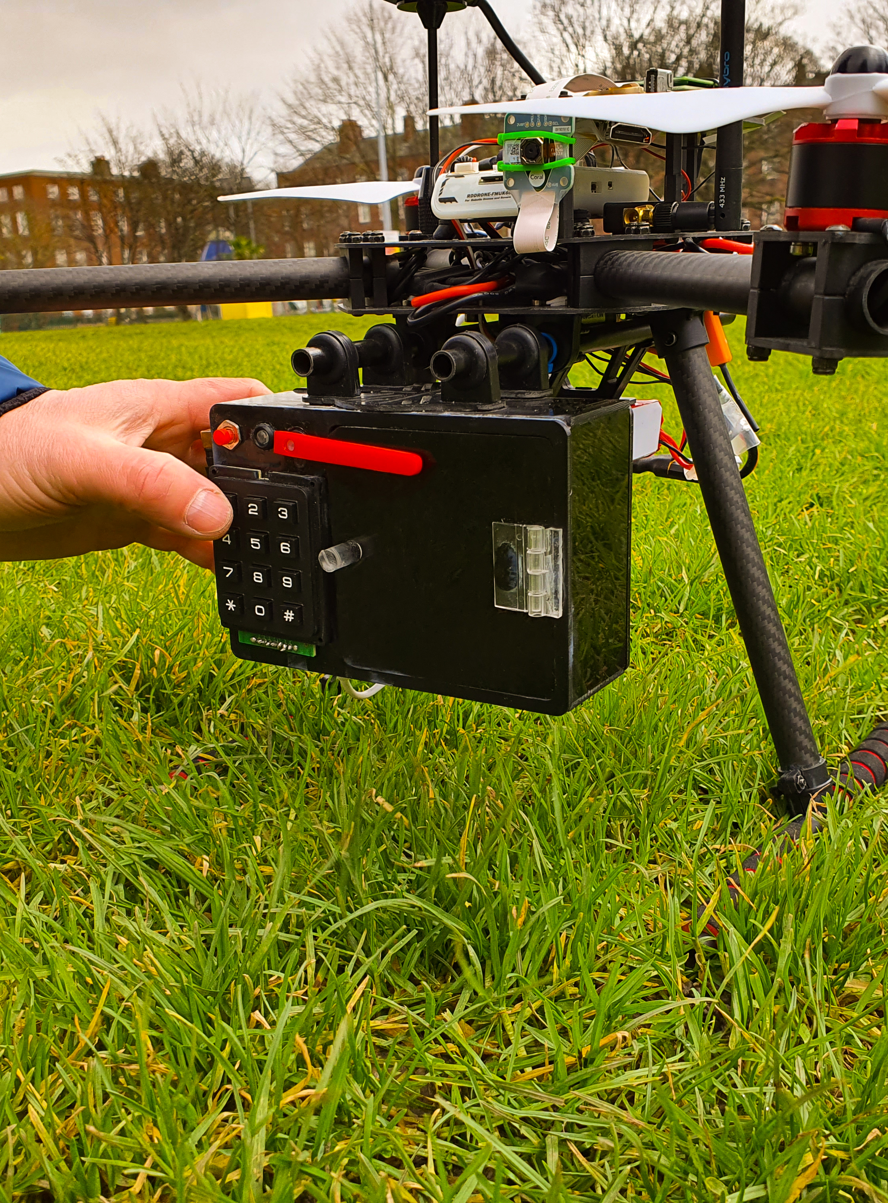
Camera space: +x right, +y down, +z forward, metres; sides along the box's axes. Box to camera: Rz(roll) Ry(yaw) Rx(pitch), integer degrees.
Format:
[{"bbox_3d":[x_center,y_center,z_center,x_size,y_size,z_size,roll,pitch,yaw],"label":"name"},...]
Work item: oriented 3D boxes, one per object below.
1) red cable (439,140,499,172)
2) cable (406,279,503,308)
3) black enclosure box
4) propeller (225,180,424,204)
[{"bbox_3d":[0.010,-0.176,0.475,0.030,0.017,0.016,-2,17,-3],"label":"red cable"},{"bbox_3d":[0.005,-0.120,0.470,0.042,0.013,0.015,-2,17,-3],"label":"cable"},{"bbox_3d":[-0.010,-0.024,0.455,0.150,0.103,0.056,8,19,30],"label":"black enclosure box"},{"bbox_3d":[-0.012,-0.253,0.735,0.250,0.016,0.028,-2,17,-2],"label":"propeller"}]

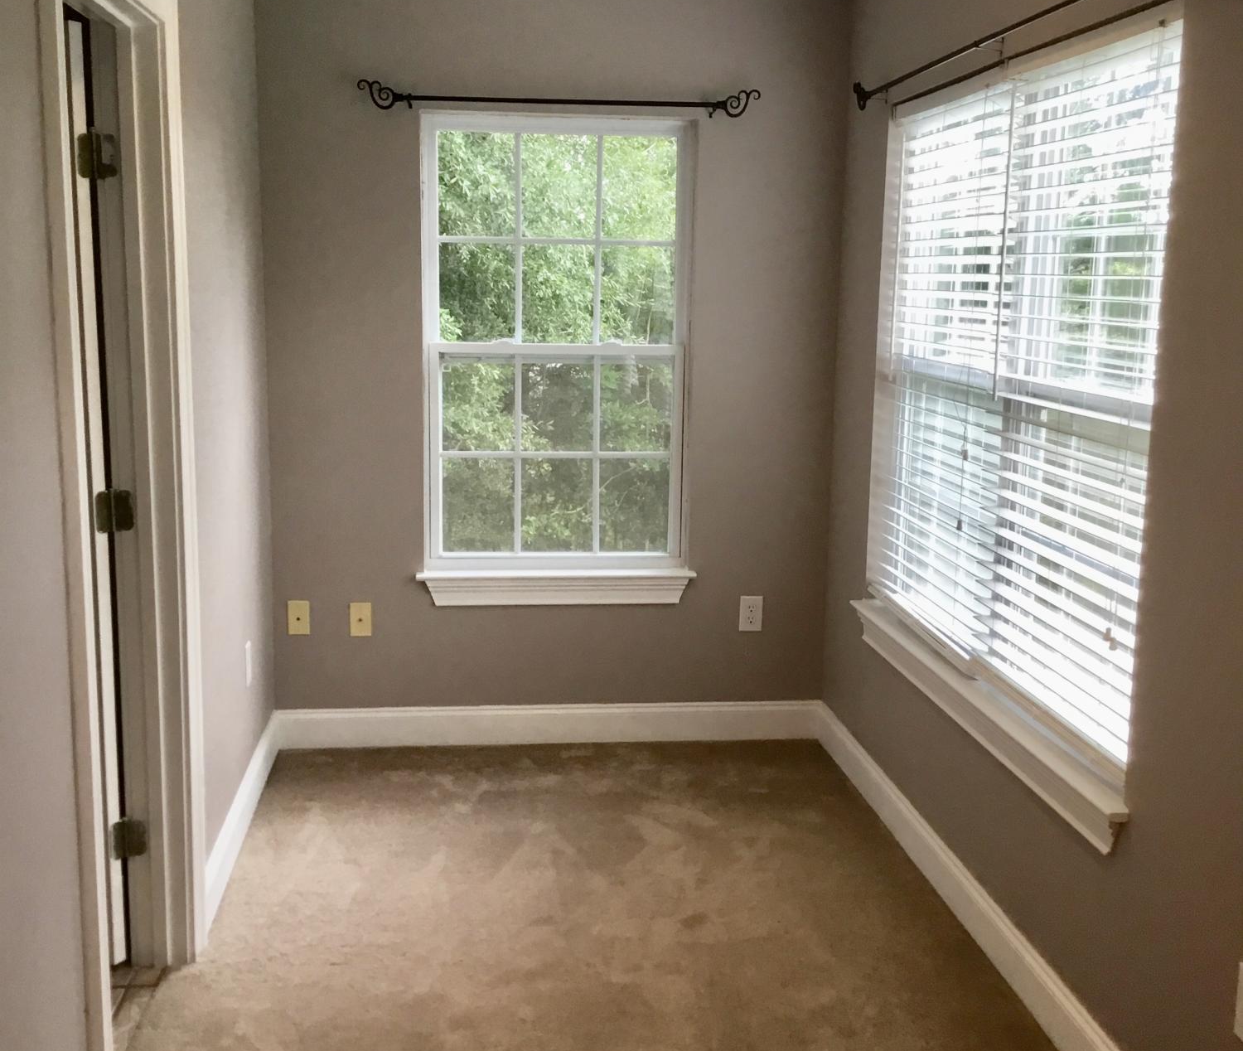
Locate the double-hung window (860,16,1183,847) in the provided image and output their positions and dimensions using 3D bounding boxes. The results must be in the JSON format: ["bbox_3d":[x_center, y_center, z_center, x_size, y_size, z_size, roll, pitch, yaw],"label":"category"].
[{"bbox_3d":[0.886,-0.281,3.578,0.130,1.575,1.860,0,10,-6],"label":"double-hung window"}]

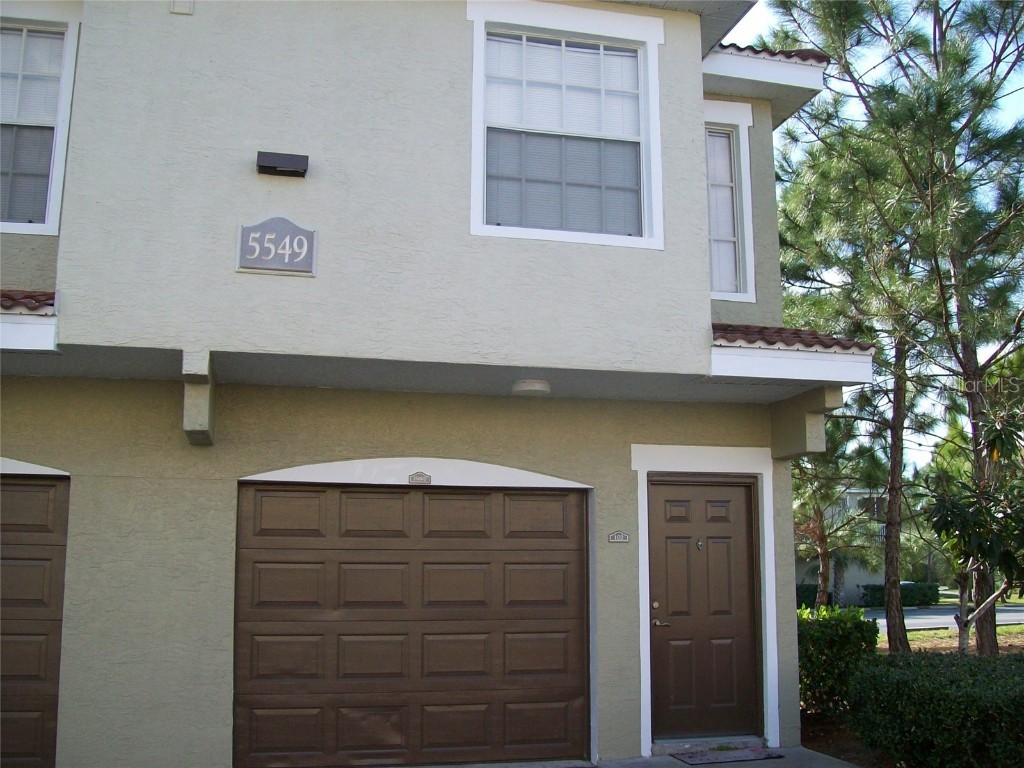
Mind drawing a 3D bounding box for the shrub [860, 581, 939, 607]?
[{"bbox_3d":[15.145,8.236,41.567,2.900,0.900,1.050,2,-9,-13],"label":"shrub"}]

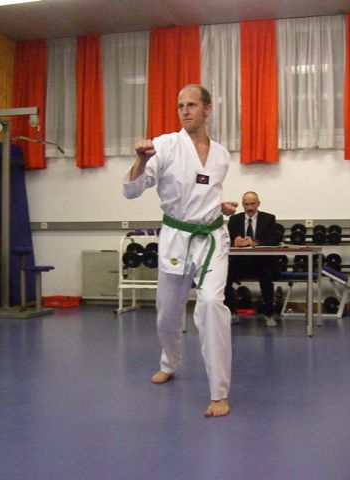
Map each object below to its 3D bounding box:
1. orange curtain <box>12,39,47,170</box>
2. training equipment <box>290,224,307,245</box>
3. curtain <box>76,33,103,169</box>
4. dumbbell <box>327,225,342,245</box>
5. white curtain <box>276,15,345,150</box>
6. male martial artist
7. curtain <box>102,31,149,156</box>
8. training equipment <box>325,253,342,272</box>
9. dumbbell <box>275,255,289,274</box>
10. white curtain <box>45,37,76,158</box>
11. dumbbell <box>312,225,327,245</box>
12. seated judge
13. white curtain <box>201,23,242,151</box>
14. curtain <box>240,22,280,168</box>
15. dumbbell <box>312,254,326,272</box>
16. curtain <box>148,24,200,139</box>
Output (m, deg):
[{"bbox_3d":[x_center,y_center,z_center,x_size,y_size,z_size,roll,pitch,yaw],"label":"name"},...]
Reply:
[{"bbox_3d":[-1.802,-1.663,8.694,0.482,1.581,0.130,0,0,13],"label":"orange curtain"},{"bbox_3d":[1.392,-0.062,7.920,0.165,0.180,0.280,0,15,15],"label":"training equipment"},{"bbox_3d":[-1.061,-1.725,8.720,0.340,1.670,0.120,0,0,15],"label":"curtain"},{"bbox_3d":[1.731,-0.053,7.600,0.145,0.145,0.300,0,15,14],"label":"dumbbell"},{"bbox_3d":[1.524,-1.758,7.895,0.762,1.503,0.130,0,0,13],"label":"white curtain"},{"bbox_3d":[0.013,0.004,3.836,0.648,1.690,0.940,0,0,-14],"label":"male martial artist"},{"bbox_3d":[-0.594,-1.745,8.403,0.600,1.492,0.130,0,0,13],"label":"curtain"},{"bbox_3d":[1.723,0.250,7.600,0.155,0.155,0.300,0,15,14],"label":"training equipment"},{"bbox_3d":[1.176,0.283,7.792,0.165,0.165,0.290,0,28,13],"label":"dumbbell"},{"bbox_3d":[-1.400,-1.755,8.650,0.430,1.500,0.110,0,0,15],"label":"white curtain"},{"bbox_3d":[1.579,-0.052,7.650,0.150,0.150,0.300,0,15,14],"label":"dumbbell"},{"bbox_3d":[0.800,0.160,7.030,0.560,1.300,0.880,0,0,12],"label":"seated judge"},{"bbox_3d":[0.545,-1.810,8.330,0.480,1.550,0.110,0,0,15],"label":"white curtain"},{"bbox_3d":[0.983,-1.721,8.170,0.450,1.680,0.120,0,0,15],"label":"curtain"},{"bbox_3d":[1.593,0.270,7.800,0.165,0.180,0.280,0,15,15],"label":"dumbbell"},{"bbox_3d":[0.003,-1.680,8.261,0.653,1.608,0.130,0,0,13],"label":"curtain"}]

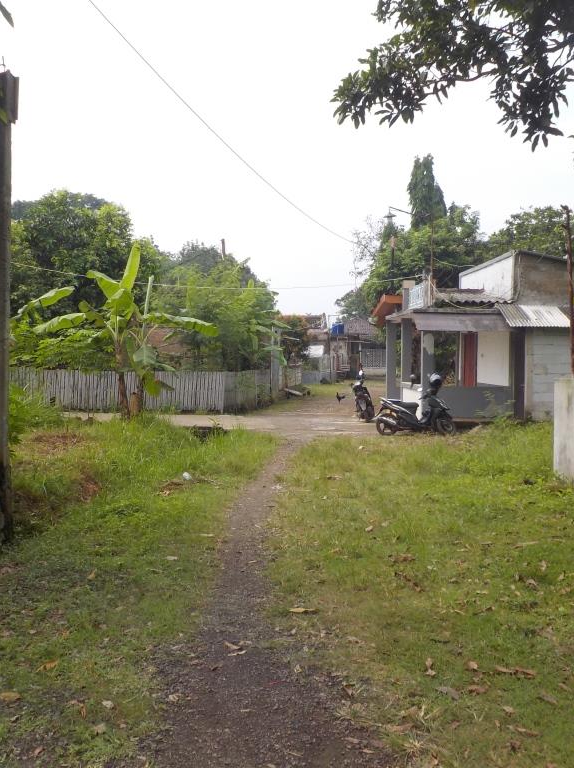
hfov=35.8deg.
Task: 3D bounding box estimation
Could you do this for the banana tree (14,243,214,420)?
[{"bbox_3d":[-4.450,-1.405,23.300,5.200,4.650,4.200,0,1,0],"label":"banana tree"}]

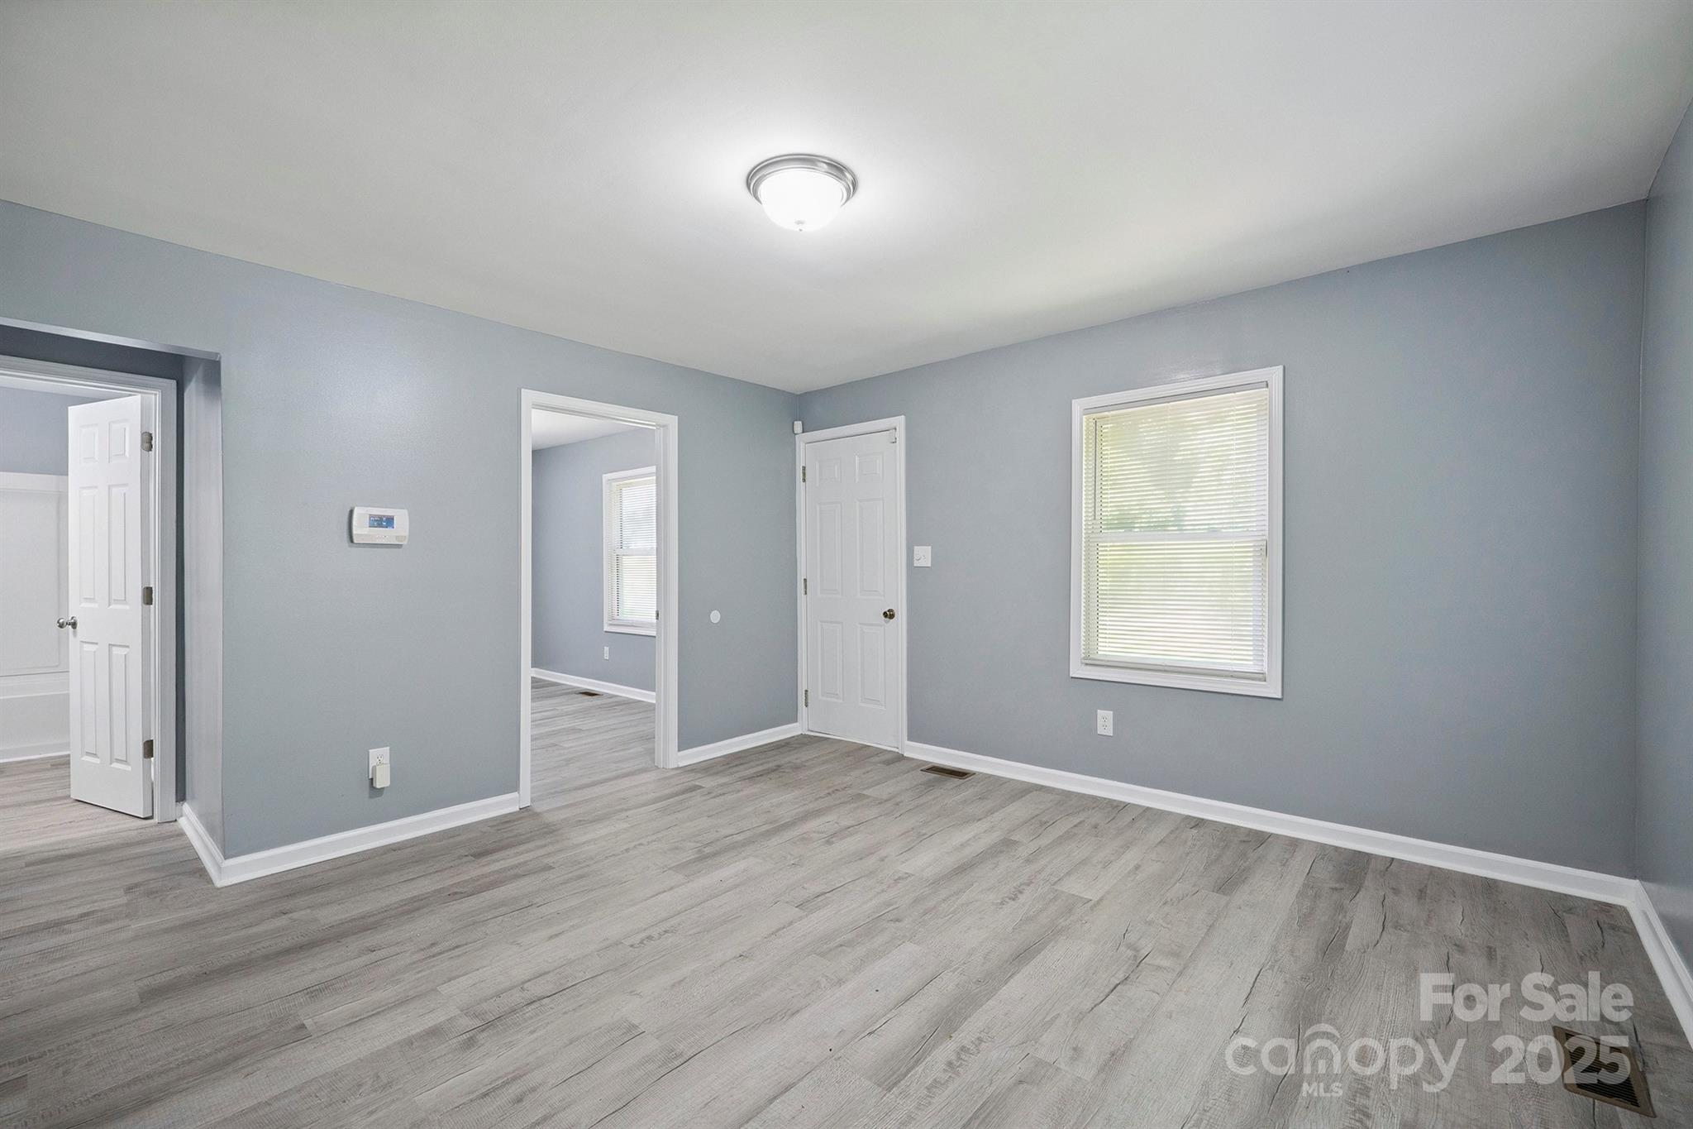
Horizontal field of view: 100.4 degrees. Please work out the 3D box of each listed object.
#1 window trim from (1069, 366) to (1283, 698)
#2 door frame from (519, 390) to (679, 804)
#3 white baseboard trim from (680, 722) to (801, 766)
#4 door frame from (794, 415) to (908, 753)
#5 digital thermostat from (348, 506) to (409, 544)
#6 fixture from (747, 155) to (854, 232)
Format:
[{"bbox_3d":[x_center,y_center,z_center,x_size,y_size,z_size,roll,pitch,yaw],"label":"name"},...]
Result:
[{"bbox_3d":[1.576,-0.139,3.444,0.966,1.462,0.100,0,0,42],"label":"window trim"},{"bbox_3d":[-1.359,0.167,3.905,0.140,2.090,0.927,0,0,42],"label":"door frame"},{"bbox_3d":[-0.653,1.159,4.599,0.020,0.088,1.032,0,0,42],"label":"white baseboard trim"},{"bbox_3d":[0.051,0.137,4.809,0.941,2.152,0.120,0,0,42],"label":"door frame"},{"bbox_3d":[-2.019,-0.163,3.052,0.035,0.150,0.198,0,0,42],"label":"digital thermostat"},{"bbox_3d":[-0.140,-1.134,2.249,0.354,0.142,0.354,0,0,0],"label":"fixture"}]

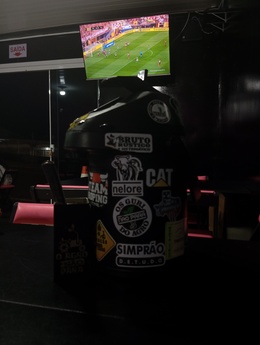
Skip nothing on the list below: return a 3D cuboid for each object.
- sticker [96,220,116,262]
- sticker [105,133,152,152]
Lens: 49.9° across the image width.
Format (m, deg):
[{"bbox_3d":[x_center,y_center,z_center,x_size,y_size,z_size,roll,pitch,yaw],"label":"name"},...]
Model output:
[{"bbox_3d":[-0.052,0.125,0.516,0.074,0.076,0.007,0,1,45],"label":"sticker"},{"bbox_3d":[-0.002,-0.050,0.485,0.083,0.034,0.006,-1,1,7],"label":"sticker"}]

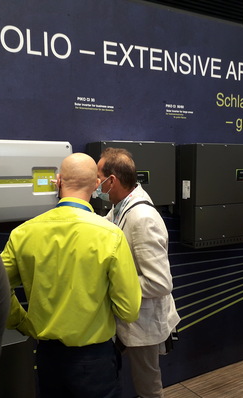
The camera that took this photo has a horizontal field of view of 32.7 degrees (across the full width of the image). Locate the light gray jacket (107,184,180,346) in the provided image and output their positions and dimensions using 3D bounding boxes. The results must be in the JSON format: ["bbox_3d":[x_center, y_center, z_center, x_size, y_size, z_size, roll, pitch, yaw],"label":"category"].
[{"bbox_3d":[0.095,0.293,2.060,0.420,0.750,0.500,1,5,10],"label":"light gray jacket"}]

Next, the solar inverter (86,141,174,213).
[{"bbox_3d":[0.068,-0.143,2.712,0.553,0.435,0.205,-3,6,-30],"label":"solar inverter"}]

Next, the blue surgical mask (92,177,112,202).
[{"bbox_3d":[-0.093,-0.044,2.020,0.100,0.115,0.140,-11,1,22],"label":"blue surgical mask"}]

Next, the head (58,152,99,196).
[{"bbox_3d":[-0.187,-0.086,1.820,0.165,0.235,0.205,-1,5,-12],"label":"head"}]

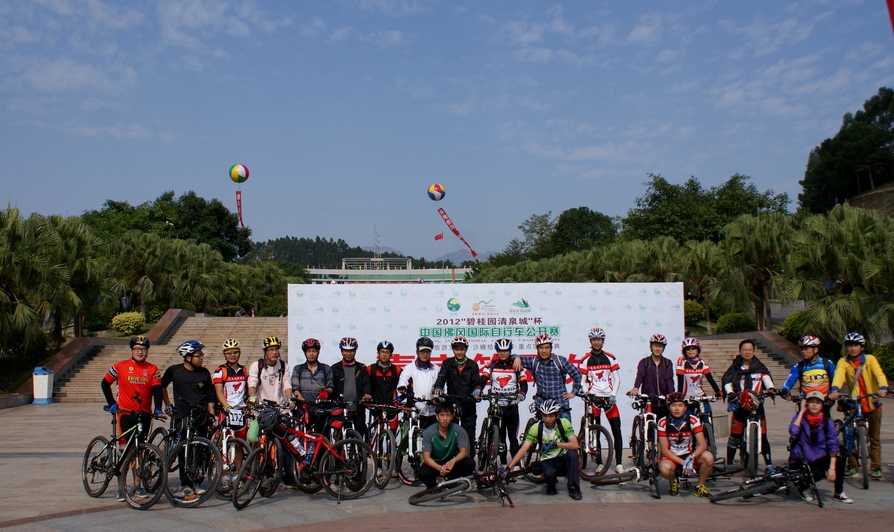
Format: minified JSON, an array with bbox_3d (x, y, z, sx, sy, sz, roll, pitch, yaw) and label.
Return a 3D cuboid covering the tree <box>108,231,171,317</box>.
[{"bbox_3d":[-16.150,0.578,47.000,3.191,4.779,3.191,-1,-6,0],"label":"tree"}]

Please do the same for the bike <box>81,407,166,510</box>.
[{"bbox_3d":[-3.458,1.995,9.478,0.640,1.020,1.740,5,-8,-44],"label":"bike"}]

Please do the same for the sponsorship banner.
[{"bbox_3d":[0.683,1.581,14.180,6.352,2.620,0.120,0,-6,-4],"label":"sponsorship banner"}]

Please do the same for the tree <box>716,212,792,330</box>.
[{"bbox_3d":[12.714,0.248,37.000,3.079,4.837,3.079,-1,-6,0],"label":"tree"}]

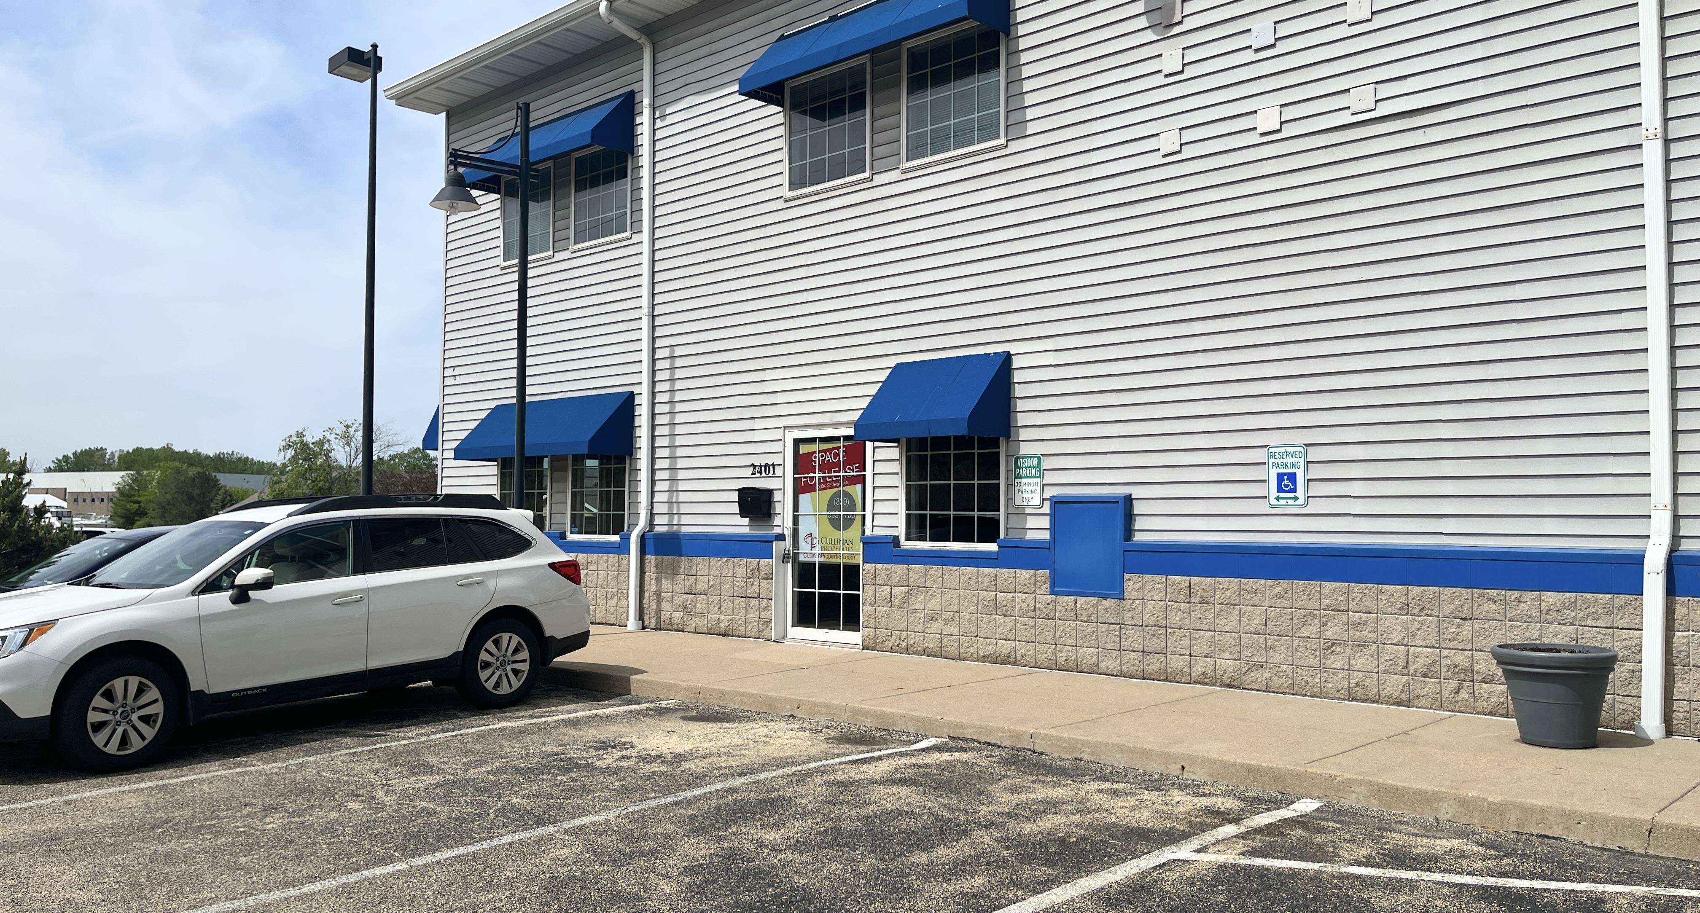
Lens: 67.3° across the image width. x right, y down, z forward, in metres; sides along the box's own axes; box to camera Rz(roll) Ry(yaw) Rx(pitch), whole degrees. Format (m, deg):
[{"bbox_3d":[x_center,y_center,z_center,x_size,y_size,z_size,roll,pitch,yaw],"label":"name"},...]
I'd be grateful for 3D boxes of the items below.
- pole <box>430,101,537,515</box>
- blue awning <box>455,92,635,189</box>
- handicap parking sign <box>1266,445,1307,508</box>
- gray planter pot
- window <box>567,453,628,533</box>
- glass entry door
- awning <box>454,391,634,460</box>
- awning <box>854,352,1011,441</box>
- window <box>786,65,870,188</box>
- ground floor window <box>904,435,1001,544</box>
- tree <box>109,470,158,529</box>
[{"bbox_3d":[-3.786,-0.954,13.251,1.090,5.680,0.520,3,-4,-42],"label":"pole"},{"bbox_3d":[-3.800,-3.905,15.783,2.926,0.760,0.606,-2,-3,43],"label":"blue awning"},{"bbox_3d":[3.217,0.148,9.394,0.305,0.457,0.030,-2,-3,43],"label":"handicap parking sign"},{"bbox_3d":[4.032,1.366,7.288,0.635,0.535,0.635,-2,-4,43],"label":"gray planter pot"},{"bbox_3d":[-3.008,0.392,15.274,1.150,1.160,0.100,-2,-4,43],"label":"window"},{"bbox_3d":[-0.215,0.797,12.646,1.100,2.080,0.090,-2,-3,43],"label":"glass entry door"},{"bbox_3d":[-3.800,-0.348,15.640,2.932,0.748,0.609,-2,-3,43],"label":"awning"},{"bbox_3d":[0.721,-0.524,11.337,1.310,0.770,0.620,-2,-4,43],"label":"awning"},{"bbox_3d":[-0.230,-3.286,12.829,1.125,1.125,0.100,-2,-3,43],"label":"window"},{"bbox_3d":[0.923,0.228,11.554,1.150,1.160,0.100,-2,-4,43],"label":"ground floor window"},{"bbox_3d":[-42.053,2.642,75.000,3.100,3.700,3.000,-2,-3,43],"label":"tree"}]

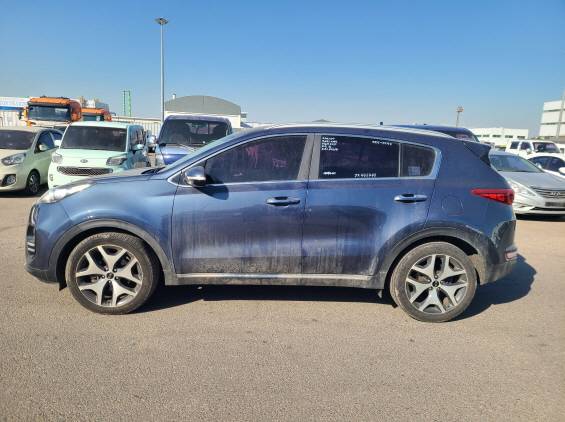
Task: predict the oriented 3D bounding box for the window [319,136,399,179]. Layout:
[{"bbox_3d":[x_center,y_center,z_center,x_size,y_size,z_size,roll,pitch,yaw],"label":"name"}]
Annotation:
[{"bbox_3d":[0.632,-0.426,3.468,0.665,0.368,0.070,2,-5,-4],"label":"window"}]

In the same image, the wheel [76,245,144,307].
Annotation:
[{"bbox_3d":[-1.385,0.513,3.467,0.515,0.515,0.190,2,9,-3],"label":"wheel"}]

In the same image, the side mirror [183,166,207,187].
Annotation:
[{"bbox_3d":[-0.685,-0.268,3.278,0.170,0.165,0.240,2,9,-3],"label":"side mirror"}]

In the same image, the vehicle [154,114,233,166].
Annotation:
[{"bbox_3d":[-2.081,-1.524,11.513,1.750,1.950,5.060,2,9,-4],"label":"vehicle"}]

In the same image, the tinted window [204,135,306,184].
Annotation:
[{"bbox_3d":[-0.213,-0.419,3.485,0.830,0.430,0.070,2,-5,-3],"label":"tinted window"}]

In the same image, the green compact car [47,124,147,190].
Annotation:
[{"bbox_3d":[-4.299,-1.302,10.298,1.600,1.700,3.600,1,10,-10],"label":"green compact car"}]

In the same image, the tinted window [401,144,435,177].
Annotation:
[{"bbox_3d":[1.140,-0.420,3.576,0.310,0.290,0.060,2,-5,-3],"label":"tinted window"}]

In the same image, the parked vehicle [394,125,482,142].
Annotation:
[{"bbox_3d":[3.369,-1.222,11.453,1.820,1.950,5.000,1,9,-6],"label":"parked vehicle"}]

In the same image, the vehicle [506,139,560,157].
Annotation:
[{"bbox_3d":[12.031,-2.341,20.498,1.780,1.920,4.800,2,9,-2],"label":"vehicle"}]

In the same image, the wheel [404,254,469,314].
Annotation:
[{"bbox_3d":[1.281,0.600,3.590,0.515,0.515,0.190,2,9,-3],"label":"wheel"}]

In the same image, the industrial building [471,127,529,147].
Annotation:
[{"bbox_3d":[61.770,-21.172,130.803,20.000,7.550,16.000,3,9,2],"label":"industrial building"}]

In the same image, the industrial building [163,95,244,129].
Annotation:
[{"bbox_3d":[-16.840,-18.523,90.491,14.300,9.400,17.000,1,9,-10],"label":"industrial building"}]

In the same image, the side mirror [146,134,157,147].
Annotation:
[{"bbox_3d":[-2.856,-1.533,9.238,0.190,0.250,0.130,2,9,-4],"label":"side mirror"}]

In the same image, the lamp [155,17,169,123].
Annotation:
[{"bbox_3d":[-10.590,-10.987,37.270,1.200,11.300,1.200,3,9,0],"label":"lamp"}]

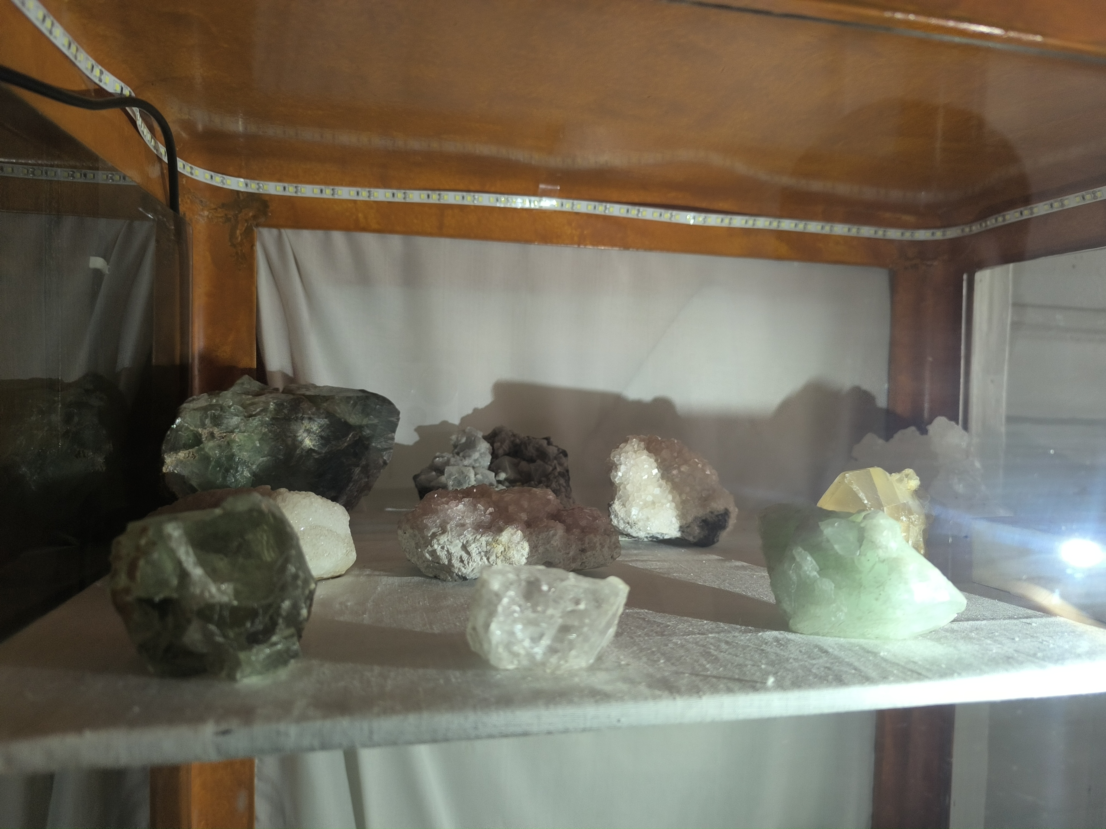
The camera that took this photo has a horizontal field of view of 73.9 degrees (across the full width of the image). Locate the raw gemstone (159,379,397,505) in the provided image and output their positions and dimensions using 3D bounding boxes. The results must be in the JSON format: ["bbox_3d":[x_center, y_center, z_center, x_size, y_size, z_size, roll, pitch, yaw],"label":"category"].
[{"bbox_3d":[-0.156,0.025,0.431,0.128,0.095,0.085,1,2,-18],"label":"raw gemstone"}]

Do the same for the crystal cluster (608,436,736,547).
[{"bbox_3d":[0.070,0.045,0.435,0.072,0.064,0.060,1,2,-7],"label":"crystal cluster"}]

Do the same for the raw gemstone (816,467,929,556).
[{"bbox_3d":[0.182,0.055,0.419,0.057,0.049,0.052,2,2,13],"label":"raw gemstone"}]

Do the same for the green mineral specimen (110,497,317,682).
[{"bbox_3d":[-0.107,0.053,0.236,0.059,0.054,0.058,0,2,-20],"label":"green mineral specimen"}]

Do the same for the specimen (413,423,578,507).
[{"bbox_3d":[-0.041,0.040,0.509,0.110,0.064,0.070,1,2,-8],"label":"specimen"}]

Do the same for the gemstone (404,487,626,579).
[{"bbox_3d":[-0.021,0.057,0.361,0.108,0.042,0.065,0,2,-20],"label":"gemstone"}]

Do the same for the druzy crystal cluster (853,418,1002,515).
[{"bbox_3d":[0.289,0.039,0.573,0.104,0.074,0.070,1,2,6],"label":"druzy crystal cluster"}]

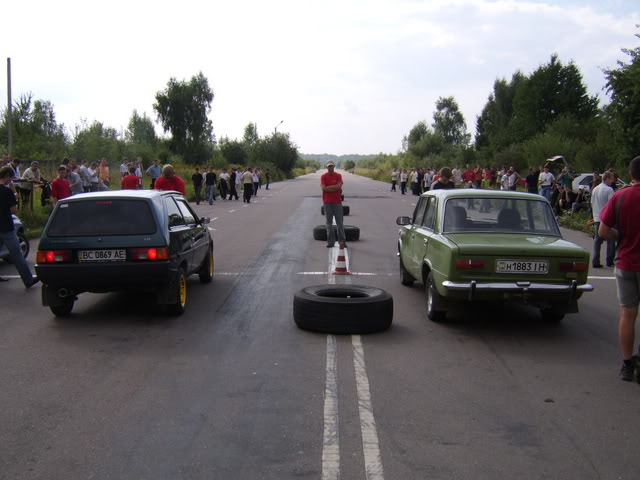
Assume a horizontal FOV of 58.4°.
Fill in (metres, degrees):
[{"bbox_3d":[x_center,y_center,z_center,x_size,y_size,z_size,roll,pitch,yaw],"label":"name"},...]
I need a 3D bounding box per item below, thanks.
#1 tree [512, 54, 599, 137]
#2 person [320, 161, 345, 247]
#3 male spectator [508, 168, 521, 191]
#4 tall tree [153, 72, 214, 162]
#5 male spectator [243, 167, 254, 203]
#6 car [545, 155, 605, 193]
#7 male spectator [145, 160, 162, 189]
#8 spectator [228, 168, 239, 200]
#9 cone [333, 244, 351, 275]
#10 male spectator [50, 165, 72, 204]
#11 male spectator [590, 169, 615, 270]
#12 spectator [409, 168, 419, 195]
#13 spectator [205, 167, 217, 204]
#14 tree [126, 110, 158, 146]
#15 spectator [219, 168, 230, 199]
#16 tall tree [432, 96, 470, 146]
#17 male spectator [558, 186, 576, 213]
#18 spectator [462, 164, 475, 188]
[{"bbox_3d":[19.921,-9.969,48.685,7.400,11.220,7.400,0,7,0],"label":"tree"},{"bbox_3d":[0.262,-0.747,12.010,0.500,1.800,0.340,0,7,-1],"label":"person"},{"bbox_3d":[6.926,-1.717,20.407,0.520,1.750,0.340,6,9,41],"label":"male spectator"},{"bbox_3d":[-13.359,-10.853,56.088,6.200,10.770,6.000,0,7,0],"label":"tall tree"},{"bbox_3d":[-3.569,-2.692,28.606,0.520,1.740,0.340,1,7,6],"label":"male spectator"},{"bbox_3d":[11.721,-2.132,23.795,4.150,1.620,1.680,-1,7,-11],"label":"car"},{"bbox_3d":[-7.126,-2.525,24.677,0.620,1.780,0.380,-4,8,-26],"label":"male spectator"},{"bbox_3d":[-4.752,-3.063,31.664,0.500,1.760,0.500,2,7,17],"label":"spectator"},{"bbox_3d":[0.352,0.301,9.150,0.290,0.500,0.290,1,7,0],"label":"cone"},{"bbox_3d":[-6.276,-0.909,14.000,0.500,1.720,0.330,-2,7,-18],"label":"male spectator"},{"bbox_3d":[5.137,-0.362,10.385,0.550,1.760,0.420,5,9,33],"label":"male spectator"},{"bbox_3d":[6.200,-3.846,38.000,0.520,1.750,0.360,2,8,17],"label":"spectator"},{"bbox_3d":[-4.934,-2.412,26.000,0.520,1.740,0.380,-1,7,-11],"label":"spectator"},{"bbox_3d":[-22.597,-11.793,72.551,4.600,9.020,4.600,0,7,0],"label":"tree"},{"bbox_3d":[-5.332,-3.094,32.000,0.580,1.750,0.380,-1,7,-11],"label":"spectator"},{"bbox_3d":[15.053,-11.372,65.603,4.900,9.880,4.900,0,7,0],"label":"tall tree"},{"bbox_3d":[8.201,-1.263,18.990,0.580,0.950,0.750,5,9,33],"label":"male spectator"},{"bbox_3d":[6.162,-2.230,23.800,0.520,1.770,0.340,4,8,24],"label":"spectator"}]

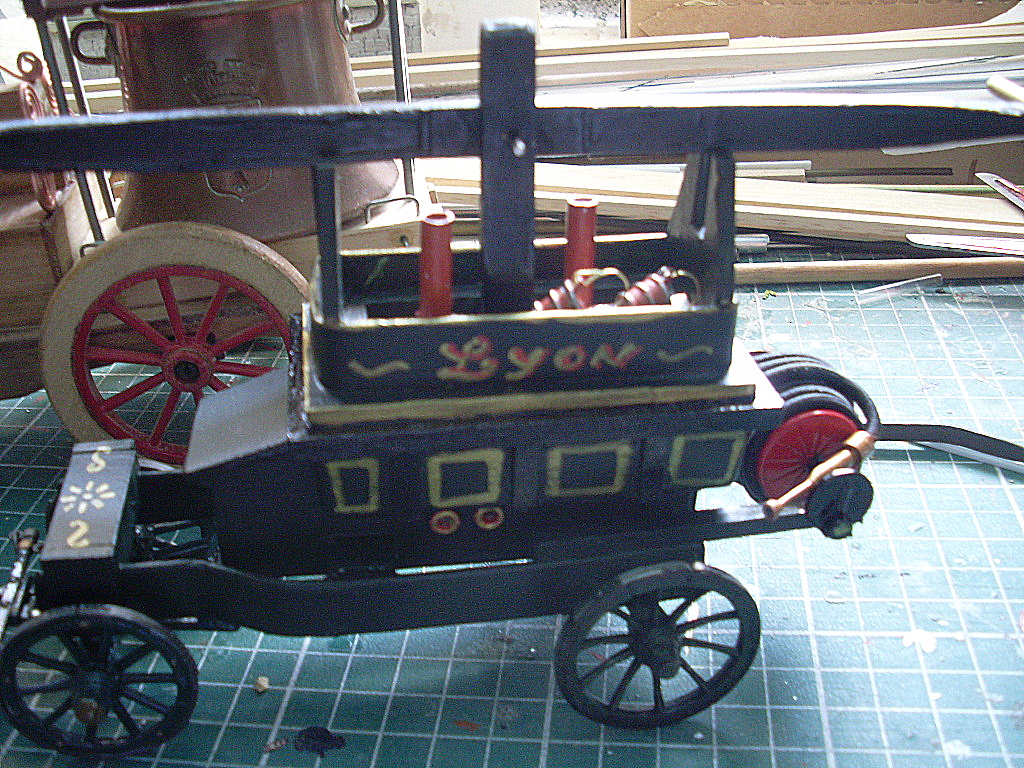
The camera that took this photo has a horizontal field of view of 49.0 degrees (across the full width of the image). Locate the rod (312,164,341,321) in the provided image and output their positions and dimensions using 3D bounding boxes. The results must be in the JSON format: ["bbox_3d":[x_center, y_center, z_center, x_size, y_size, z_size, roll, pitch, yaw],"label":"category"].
[{"bbox_3d":[-0.025,-0.019,0.155,0.003,0.021,0.003,-4,18,-9],"label":"rod"}]

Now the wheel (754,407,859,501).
[{"bbox_3d":[0.050,0.012,0.188,0.019,0.019,0.002,-4,32,-9],"label":"wheel"}]

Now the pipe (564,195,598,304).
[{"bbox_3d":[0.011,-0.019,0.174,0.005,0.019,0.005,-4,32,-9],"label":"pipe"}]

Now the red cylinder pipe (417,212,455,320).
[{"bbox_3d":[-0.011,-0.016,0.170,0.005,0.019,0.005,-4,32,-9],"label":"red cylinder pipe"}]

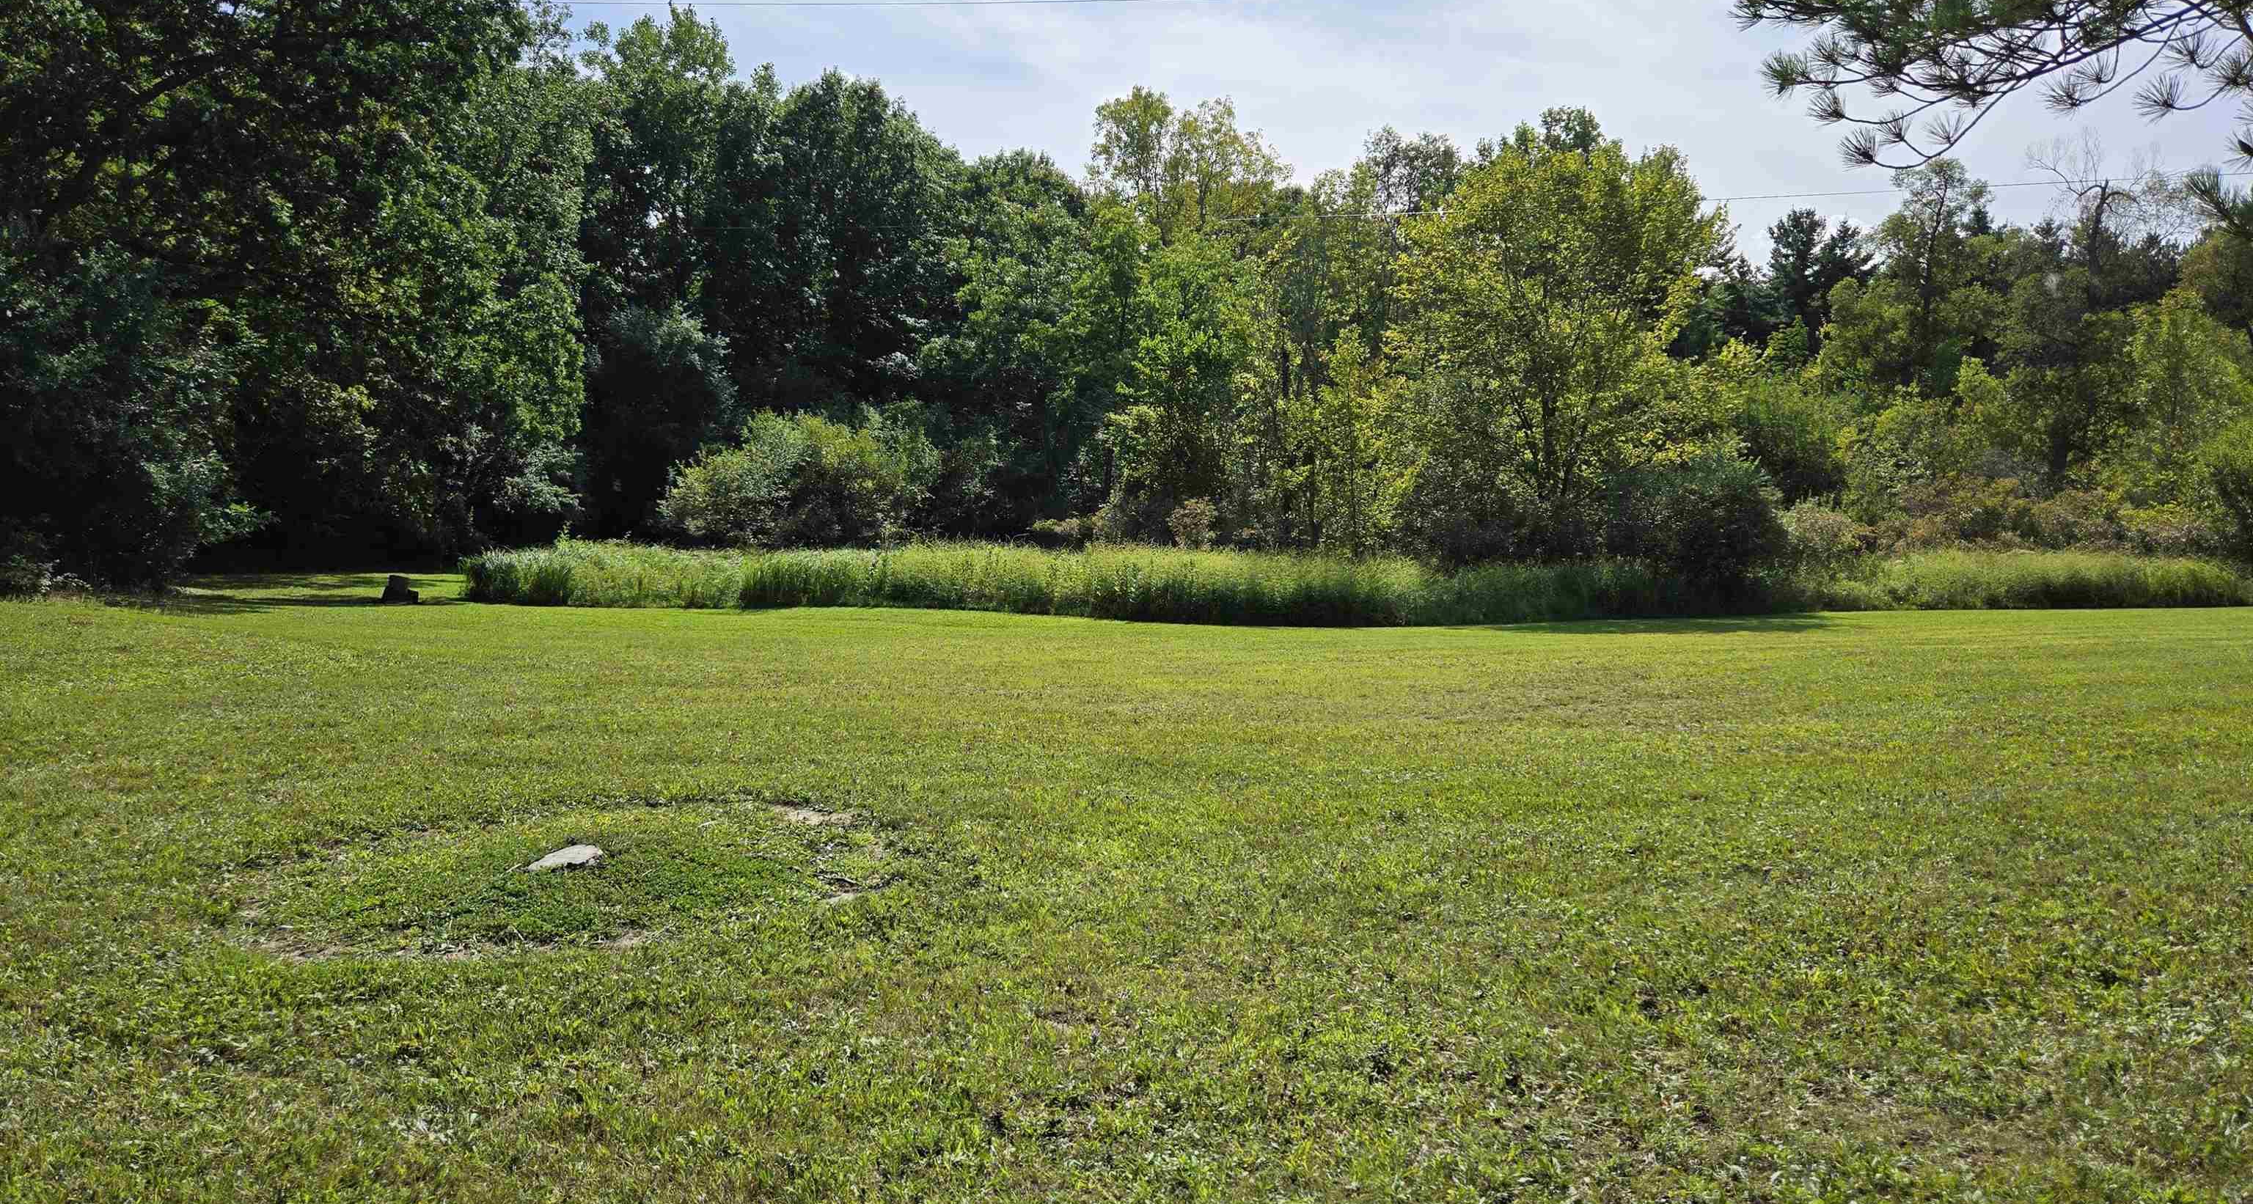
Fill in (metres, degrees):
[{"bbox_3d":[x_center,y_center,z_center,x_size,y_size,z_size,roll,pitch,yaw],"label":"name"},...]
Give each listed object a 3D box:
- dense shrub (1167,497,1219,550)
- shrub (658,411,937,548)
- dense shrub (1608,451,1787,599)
[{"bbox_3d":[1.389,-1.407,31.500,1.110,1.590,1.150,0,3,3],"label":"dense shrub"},{"bbox_3d":[-7.805,-2.546,35.500,6.550,3.970,4.900,-1,3,-12],"label":"shrub"},{"bbox_3d":[10.476,-1.293,27.500,3.230,2.940,3.100,1,3,21],"label":"dense shrub"}]

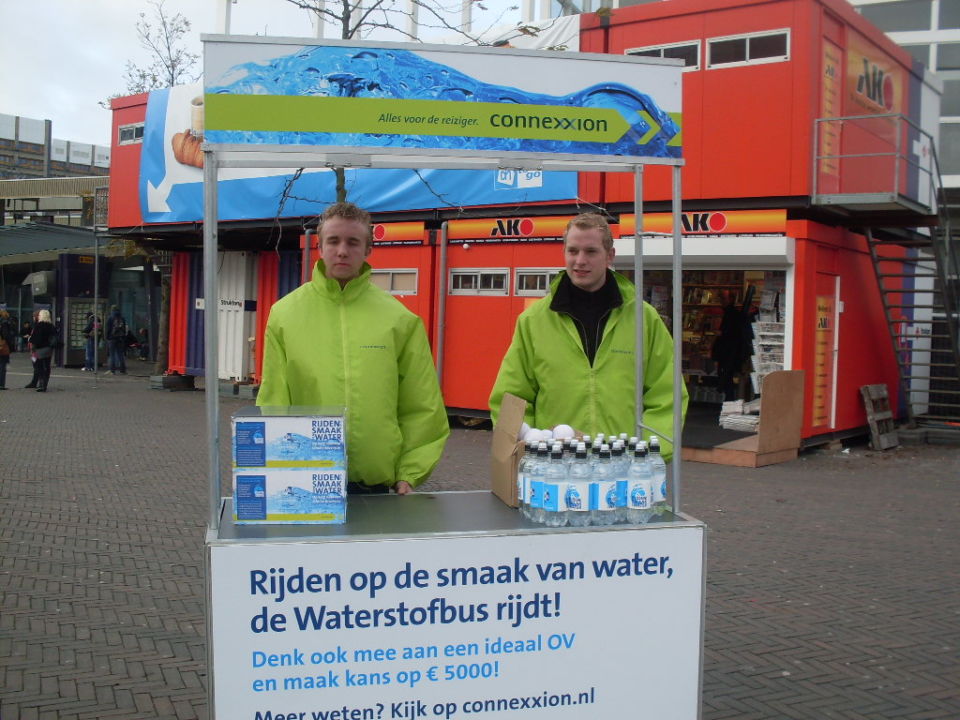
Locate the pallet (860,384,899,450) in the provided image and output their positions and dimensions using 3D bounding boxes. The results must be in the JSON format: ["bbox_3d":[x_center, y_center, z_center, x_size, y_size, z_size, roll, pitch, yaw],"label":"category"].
[{"bbox_3d":[5.742,0.815,15.100,0.115,0.902,0.863,-14,-9,36],"label":"pallet"}]

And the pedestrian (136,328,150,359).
[{"bbox_3d":[-11.911,-0.584,37.300,0.700,1.220,0.500,1,2,-35],"label":"pedestrian"}]

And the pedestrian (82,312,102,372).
[{"bbox_3d":[-10.935,-0.521,29.700,0.450,1.670,0.500,3,2,28],"label":"pedestrian"}]

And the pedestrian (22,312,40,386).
[{"bbox_3d":[-9.438,-0.222,22.300,0.450,1.660,0.500,3,2,17],"label":"pedestrian"}]

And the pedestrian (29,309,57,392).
[{"bbox_3d":[-8.957,-0.195,21.600,0.430,1.690,0.520,3,2,30],"label":"pedestrian"}]

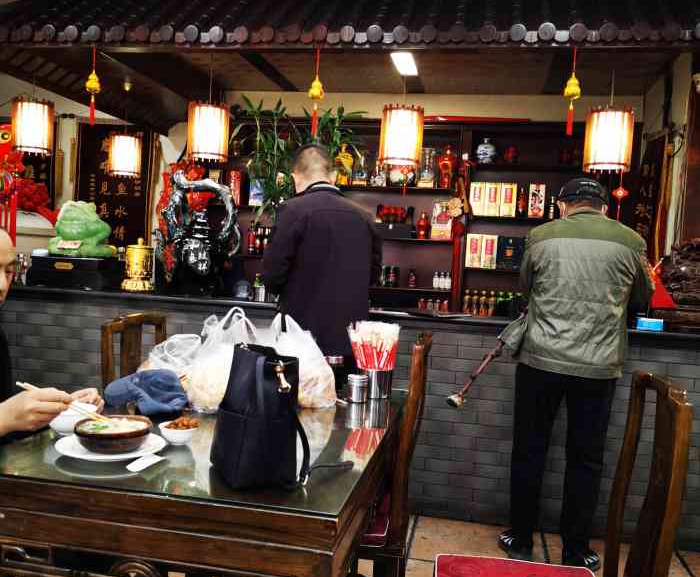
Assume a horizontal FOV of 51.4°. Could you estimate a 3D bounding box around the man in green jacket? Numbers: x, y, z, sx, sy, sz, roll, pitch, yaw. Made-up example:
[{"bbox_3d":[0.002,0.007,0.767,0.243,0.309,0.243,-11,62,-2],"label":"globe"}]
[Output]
[{"bbox_3d":[1.008,0.351,3.254,0.570,1.680,0.460,4,3,13],"label":"man in green jacket"}]

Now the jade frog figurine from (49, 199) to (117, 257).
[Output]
[{"bbox_3d":[-1.578,-0.343,4.279,0.300,0.335,0.290,4,3,14],"label":"jade frog figurine"}]

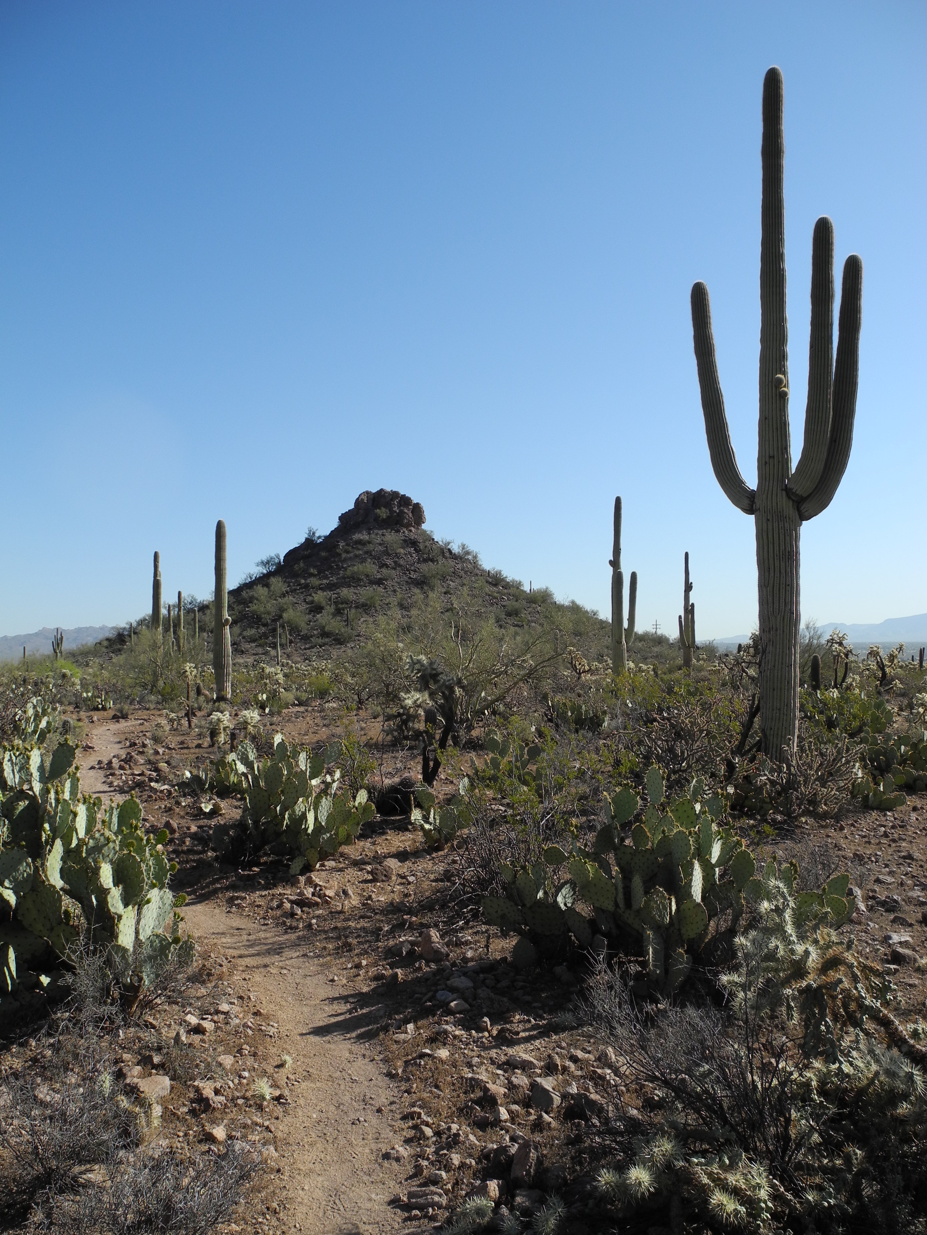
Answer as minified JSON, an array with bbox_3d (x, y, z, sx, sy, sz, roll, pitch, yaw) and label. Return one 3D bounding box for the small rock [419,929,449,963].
[{"bbox_3d":[-0.156,1.705,5.200,0.155,0.135,0.140,0,-1,0],"label":"small rock"}]

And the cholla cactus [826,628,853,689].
[{"bbox_3d":[11.474,1.252,30.500,0.825,1.885,0.800,0,-1,0],"label":"cholla cactus"}]

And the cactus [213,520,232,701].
[{"bbox_3d":[-6.132,-0.172,25.500,0.468,4.655,0.440,0,-1,0],"label":"cactus"}]

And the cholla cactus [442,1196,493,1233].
[{"bbox_3d":[0.009,1.583,2.620,0.145,0.110,0.140,0,-1,0],"label":"cholla cactus"}]

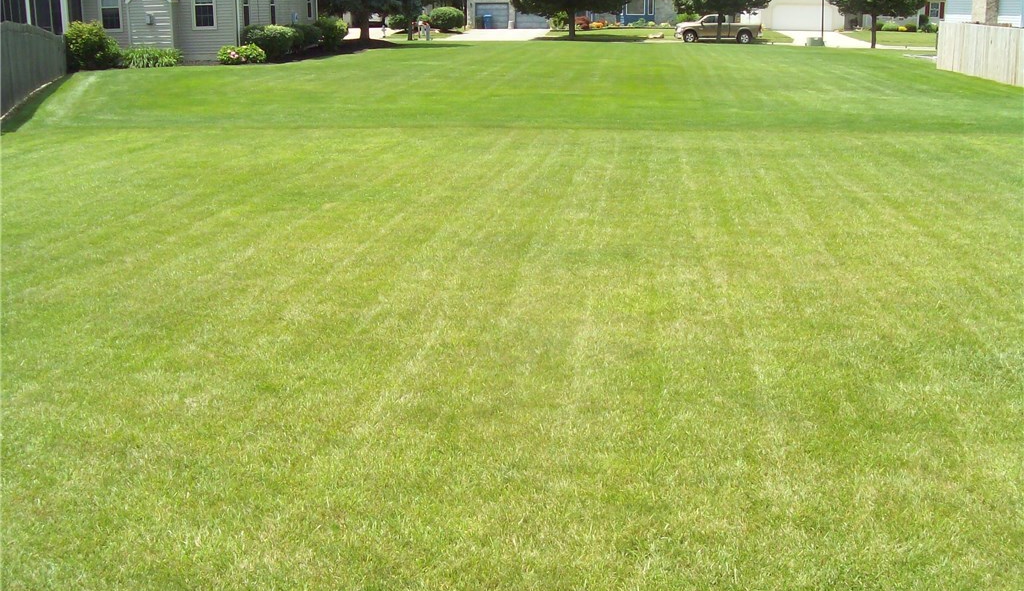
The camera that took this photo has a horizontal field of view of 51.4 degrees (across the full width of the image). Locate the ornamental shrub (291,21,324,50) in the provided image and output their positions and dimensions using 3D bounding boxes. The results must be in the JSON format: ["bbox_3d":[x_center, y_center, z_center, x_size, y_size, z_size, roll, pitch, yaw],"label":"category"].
[{"bbox_3d":[-8.443,-10.665,43.800,1.317,1.077,1.300,2,15,6],"label":"ornamental shrub"}]

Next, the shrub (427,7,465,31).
[{"bbox_3d":[-5.282,-22.134,85.000,3.035,1.885,2.700,2,15,6],"label":"shrub"}]

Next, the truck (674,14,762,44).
[{"bbox_3d":[13.845,-17.932,71.700,5.820,1.899,2.020,2,15,6],"label":"truck"}]

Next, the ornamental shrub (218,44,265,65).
[{"bbox_3d":[-8.856,-7.907,34.900,1.639,0.587,1.000,2,15,6],"label":"ornamental shrub"}]

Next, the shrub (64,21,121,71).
[{"bbox_3d":[-13.327,-7.978,33.900,1.784,1.484,1.600,2,15,6],"label":"shrub"}]

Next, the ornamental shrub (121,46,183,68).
[{"bbox_3d":[-11.633,-7.697,34.400,2.004,0.632,1.100,2,15,6],"label":"ornamental shrub"}]

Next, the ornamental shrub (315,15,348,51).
[{"bbox_3d":[-7.785,-11.375,46.000,1.469,1.470,1.400,2,15,6],"label":"ornamental shrub"}]

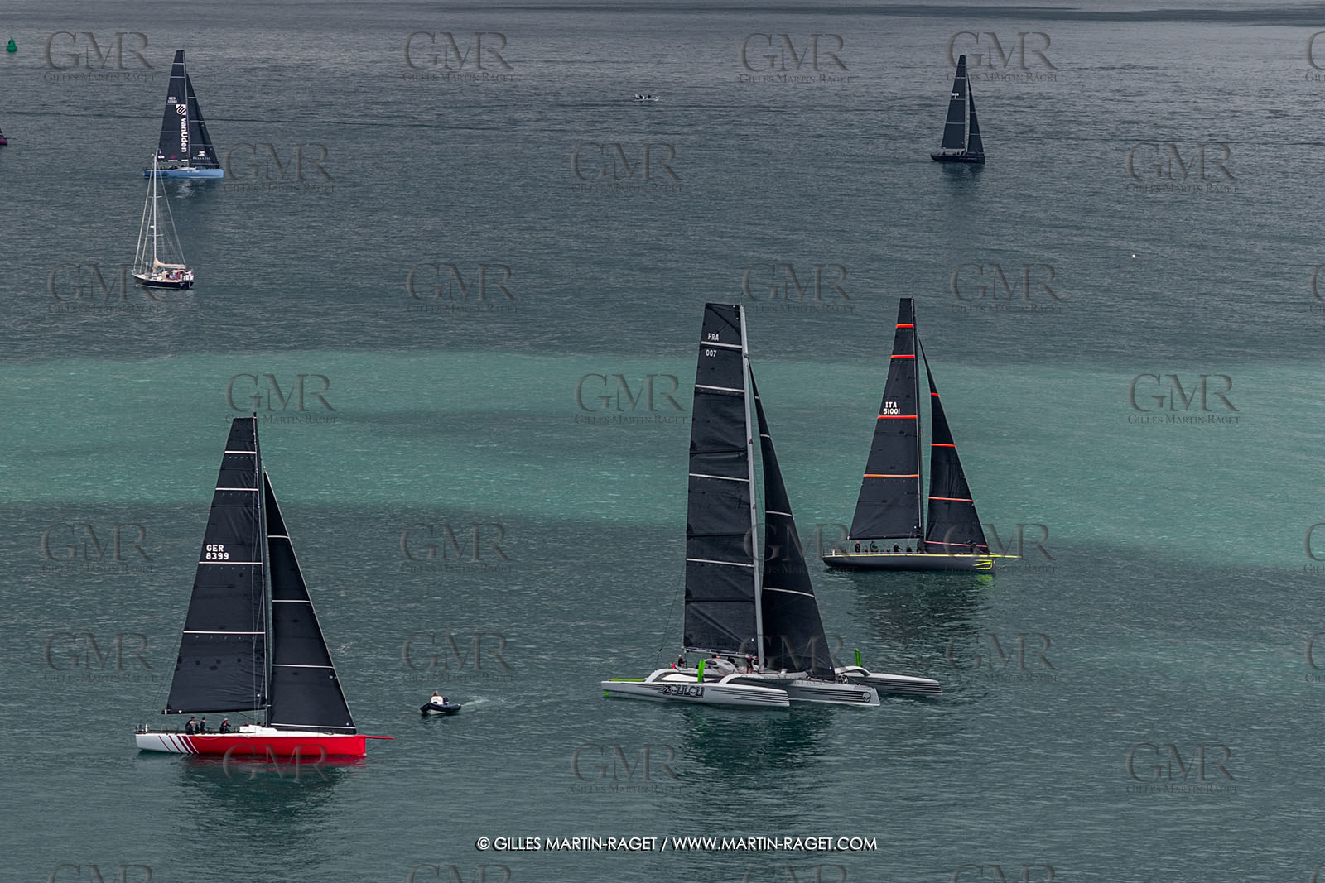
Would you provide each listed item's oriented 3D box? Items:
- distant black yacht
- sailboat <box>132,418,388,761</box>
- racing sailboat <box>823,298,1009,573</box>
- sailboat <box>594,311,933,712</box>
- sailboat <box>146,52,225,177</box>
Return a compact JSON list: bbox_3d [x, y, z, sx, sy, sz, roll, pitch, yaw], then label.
[{"bbox_3d":[53.916,-60.613,1125.003,12.900,19.340,3.900,6,8,45],"label":"distant black yacht"},{"bbox_3d":[-27.330,9.723,422.806,17.600,23.170,4.450,1,6,8],"label":"sailboat"},{"bbox_3d":[22.418,-0.628,539.777,16.600,23.740,4.450,1,6,10],"label":"racing sailboat"},{"bbox_3d":[8.250,4.343,448.519,21.200,28.730,16.800,6,8,45],"label":"sailboat"},{"bbox_3d":[-83.924,-57.422,1083.855,14.300,22.210,4.300,1,6,6],"label":"sailboat"}]

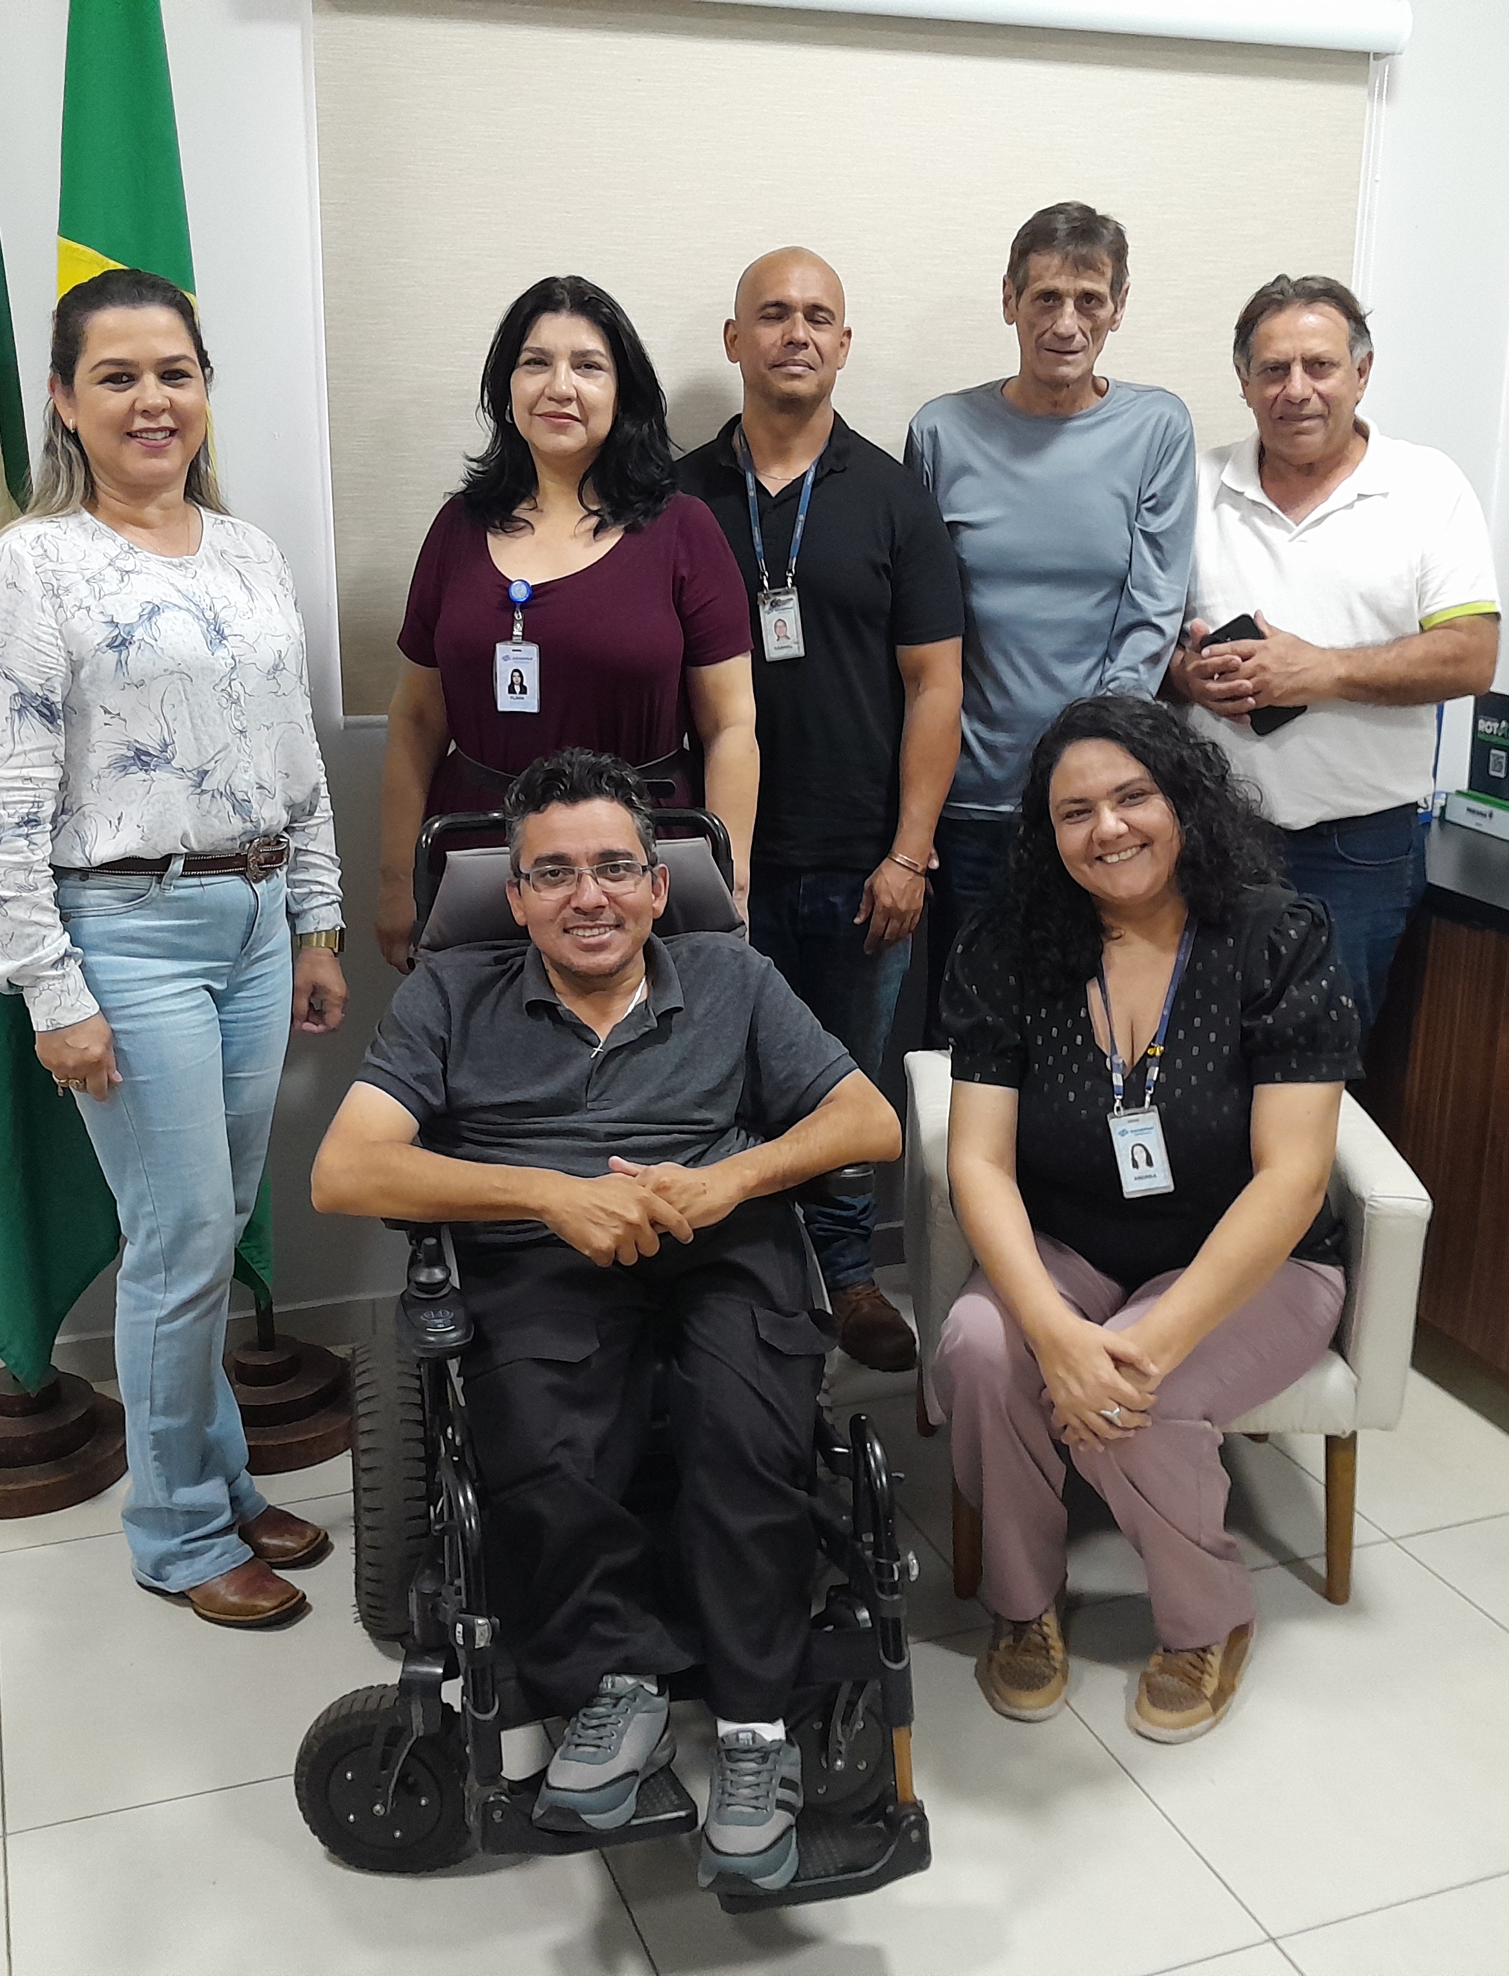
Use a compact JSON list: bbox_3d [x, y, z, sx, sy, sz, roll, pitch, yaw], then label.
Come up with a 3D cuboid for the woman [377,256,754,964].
[{"bbox_3d":[-0.239,-0.125,2.861,0.530,1.640,0.320,3,16,8],"label":"woman"}]

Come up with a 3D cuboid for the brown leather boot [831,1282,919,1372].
[{"bbox_3d":[0.157,0.510,3.387,0.110,0.140,0.280,-7,17,-24],"label":"brown leather boot"}]

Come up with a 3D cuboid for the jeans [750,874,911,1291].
[{"bbox_3d":[0.089,0.118,3.226,0.360,0.820,0.260,2,16,4],"label":"jeans"}]

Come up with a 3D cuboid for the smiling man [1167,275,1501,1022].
[{"bbox_3d":[0.852,-0.215,3.174,0.530,1.665,0.360,7,17,22],"label":"smiling man"}]

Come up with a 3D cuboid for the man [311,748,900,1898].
[{"bbox_3d":[-0.167,0.356,2.304,0.630,1.020,0.940,-3,16,-11],"label":"man"}]

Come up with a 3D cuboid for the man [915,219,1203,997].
[{"bbox_3d":[0.456,-0.293,3.241,0.500,1.770,0.330,2,16,6],"label":"man"}]

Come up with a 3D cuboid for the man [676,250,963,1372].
[{"bbox_3d":[0.091,-0.223,3.118,0.490,1.695,0.330,2,16,5],"label":"man"}]

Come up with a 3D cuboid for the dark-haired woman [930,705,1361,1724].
[{"bbox_3d":[0.458,0.224,2.534,0.550,1.160,0.730,3,16,8],"label":"dark-haired woman"}]

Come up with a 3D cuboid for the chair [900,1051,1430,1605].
[{"bbox_3d":[0.527,0.354,2.831,0.610,0.750,0.620,1,16,2],"label":"chair"}]

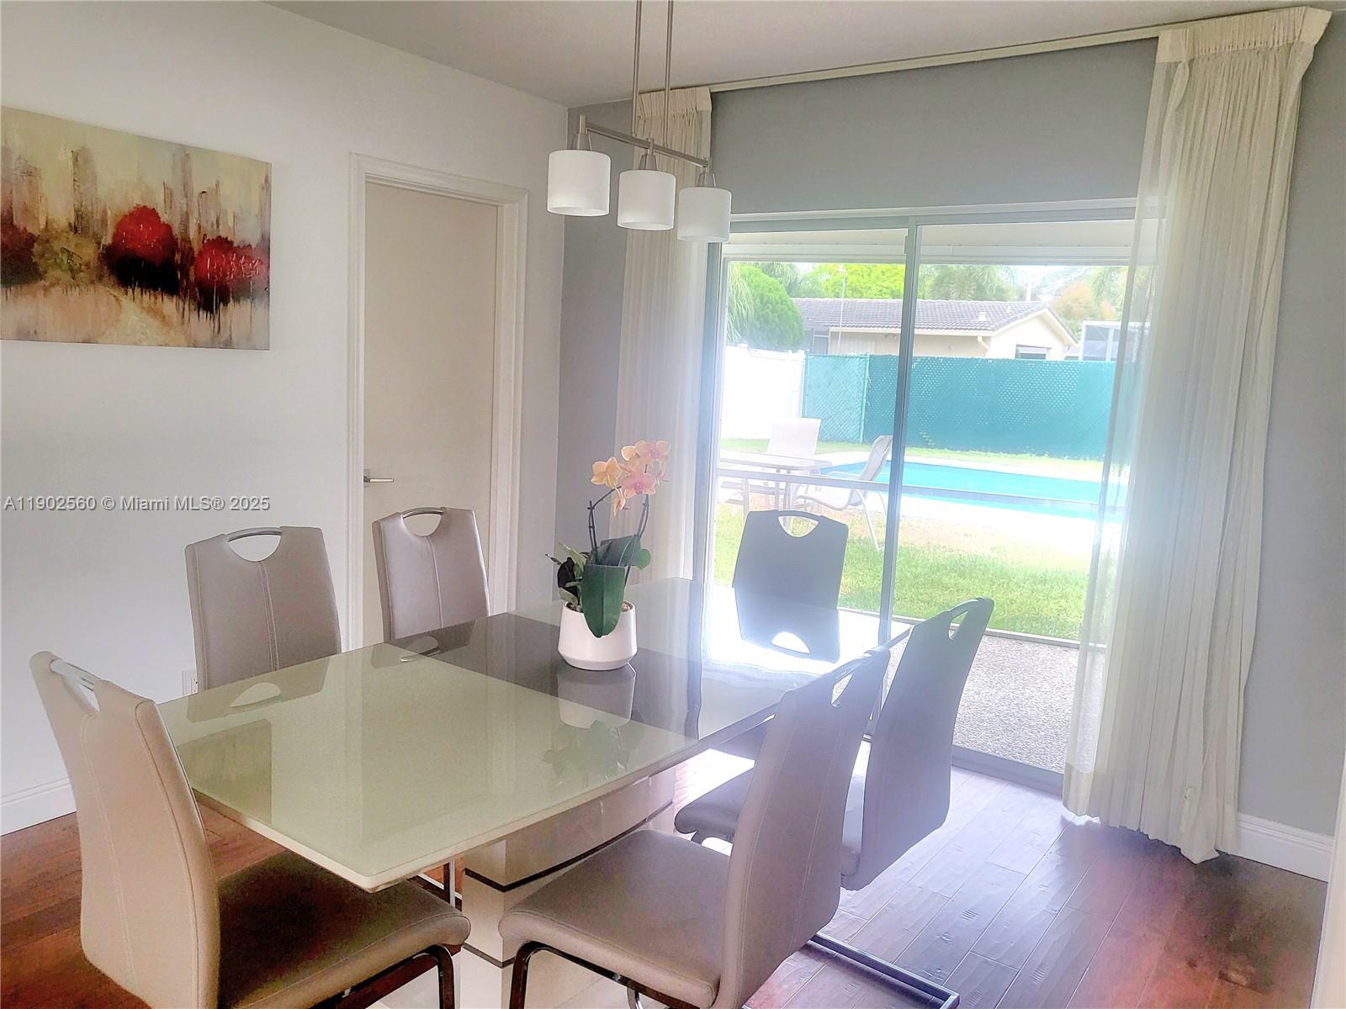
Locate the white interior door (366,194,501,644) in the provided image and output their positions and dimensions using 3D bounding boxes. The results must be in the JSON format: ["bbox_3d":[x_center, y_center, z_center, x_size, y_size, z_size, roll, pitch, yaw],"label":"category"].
[{"bbox_3d":[-1.031,-0.222,4.137,0.060,2.030,0.765,9,10,35],"label":"white interior door"}]

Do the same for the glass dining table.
[{"bbox_3d":[-0.215,0.735,2.352,0.910,0.760,1.810,9,10,35],"label":"glass dining table"}]

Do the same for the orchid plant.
[{"bbox_3d":[-0.142,0.079,2.267,0.250,0.430,0.210,2,9,-4],"label":"orchid plant"}]

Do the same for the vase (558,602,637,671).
[{"bbox_3d":[-0.170,0.298,2.322,0.178,0.128,0.178,2,9,-4],"label":"vase"}]

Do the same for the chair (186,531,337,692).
[{"bbox_3d":[-0.841,0.588,2.401,0.580,0.975,0.430,9,10,35],"label":"chair"}]

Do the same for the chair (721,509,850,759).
[{"bbox_3d":[0.225,0.545,3.052,0.430,0.975,0.580,9,10,35],"label":"chair"}]

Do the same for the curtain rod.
[{"bbox_3d":[0.849,-1.508,3.460,2.360,0.040,0.070,9,10,35],"label":"curtain rod"}]

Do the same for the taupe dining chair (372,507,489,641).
[{"bbox_3d":[-0.541,0.537,2.844,0.580,0.975,0.430,9,10,35],"label":"taupe dining chair"}]

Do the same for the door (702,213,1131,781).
[{"bbox_3d":[0.816,-0.052,3.772,1.760,2.000,0.100,9,10,35],"label":"door"}]

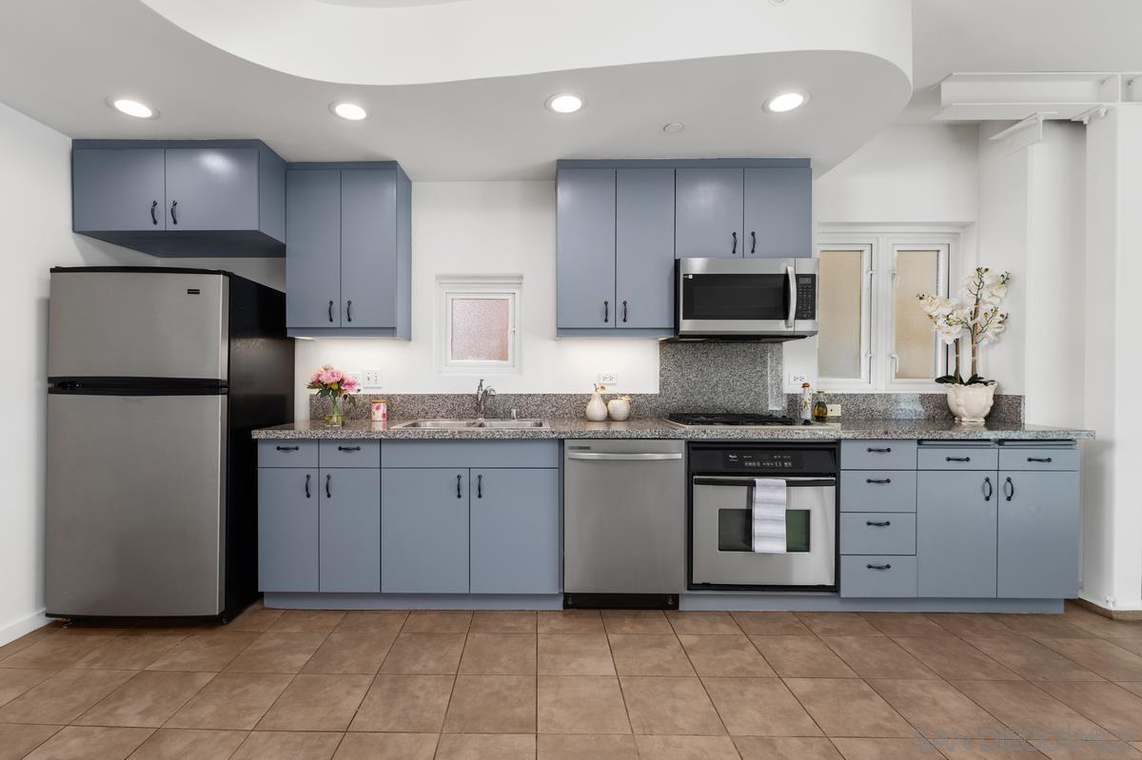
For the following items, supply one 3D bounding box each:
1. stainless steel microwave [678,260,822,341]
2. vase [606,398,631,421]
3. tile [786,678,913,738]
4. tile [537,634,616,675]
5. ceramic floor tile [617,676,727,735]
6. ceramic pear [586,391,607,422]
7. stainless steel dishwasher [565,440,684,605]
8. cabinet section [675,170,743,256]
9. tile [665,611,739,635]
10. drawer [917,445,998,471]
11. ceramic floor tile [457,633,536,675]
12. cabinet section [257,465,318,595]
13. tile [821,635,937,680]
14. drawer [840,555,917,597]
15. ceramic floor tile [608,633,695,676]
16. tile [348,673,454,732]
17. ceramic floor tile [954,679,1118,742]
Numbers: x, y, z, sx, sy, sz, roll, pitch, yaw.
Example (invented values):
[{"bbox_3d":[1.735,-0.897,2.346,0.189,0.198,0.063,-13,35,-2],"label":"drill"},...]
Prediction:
[{"bbox_3d":[0.972,-0.446,2.955,0.760,0.430,0.410,0,0,0],"label":"stainless steel microwave"},{"bbox_3d":[0.286,0.179,3.080,0.139,0.138,0.139,0,0,-1],"label":"vase"},{"bbox_3d":[1.010,1.200,1.859,0.324,0.012,0.333,0,0,-1],"label":"tile"},{"bbox_3d":[0.018,1.199,2.210,0.324,0.012,0.333,0,0,-1],"label":"tile"},{"bbox_3d":[0.357,1.186,1.850,0.322,0.010,0.326,0,0,-1],"label":"ceramic floor tile"},{"bbox_3d":[0.155,0.159,3.080,0.132,0.178,0.132,0,0,-1],"label":"ceramic pear"},{"bbox_3d":[0.257,0.724,2.790,0.596,0.869,0.600,0,1,-1],"label":"stainless steel dishwasher"},{"bbox_3d":[0.760,-0.921,2.940,0.377,0.497,0.300,0,1,-1],"label":"cabinet section"},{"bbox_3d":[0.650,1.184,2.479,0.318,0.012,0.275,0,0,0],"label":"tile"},{"bbox_3d":[1.893,0.387,2.688,0.393,0.113,0.480,0,0,0],"label":"drawer"},{"bbox_3d":[-0.306,1.184,2.187,0.318,0.012,0.318,0,0,0],"label":"ceramic floor tile"},{"bbox_3d":[-1.427,0.753,2.800,0.305,0.628,0.480,0,1,-1],"label":"cabinet section"},{"bbox_3d":[1.314,1.199,2.185,0.324,0.012,0.333,0,0,-1],"label":"tile"},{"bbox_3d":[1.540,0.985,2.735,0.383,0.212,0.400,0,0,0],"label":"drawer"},{"bbox_3d":[0.336,1.185,2.180,0.322,0.010,0.326,0,0,-1],"label":"ceramic floor tile"},{"bbox_3d":[-0.610,1.201,1.889,0.324,0.012,0.333,0,0,-1],"label":"tile"},{"bbox_3d":[1.639,1.185,1.824,0.322,0.010,0.326,0,0,-1],"label":"ceramic floor tile"}]

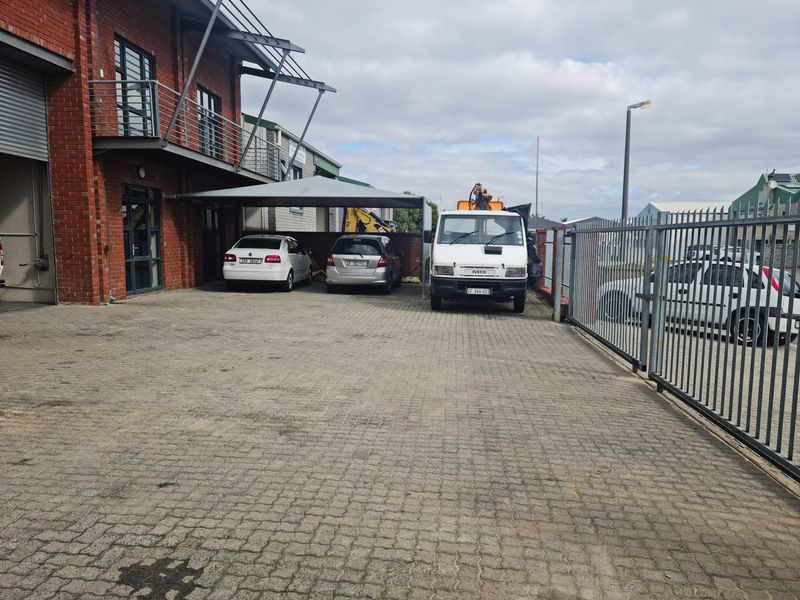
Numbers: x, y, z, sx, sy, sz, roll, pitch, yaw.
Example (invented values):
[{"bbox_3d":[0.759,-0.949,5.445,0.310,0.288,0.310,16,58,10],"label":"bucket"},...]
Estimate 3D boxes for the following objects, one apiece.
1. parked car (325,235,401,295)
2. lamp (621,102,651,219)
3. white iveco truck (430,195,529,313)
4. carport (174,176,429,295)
[{"bbox_3d":[-0.960,-1.079,17.750,1.680,1.525,3.840,1,6,4],"label":"parked car"},{"bbox_3d":[10.546,-5.179,27.861,1.150,7.218,0.330,1,6,8],"label":"lamp"},{"bbox_3d":[1.800,-1.276,14.850,1.960,2.600,5.800,1,6,6],"label":"white iveco truck"},{"bbox_3d":[-2.250,-1.918,17.550,6.200,3.180,5.100,1,6,5],"label":"carport"}]

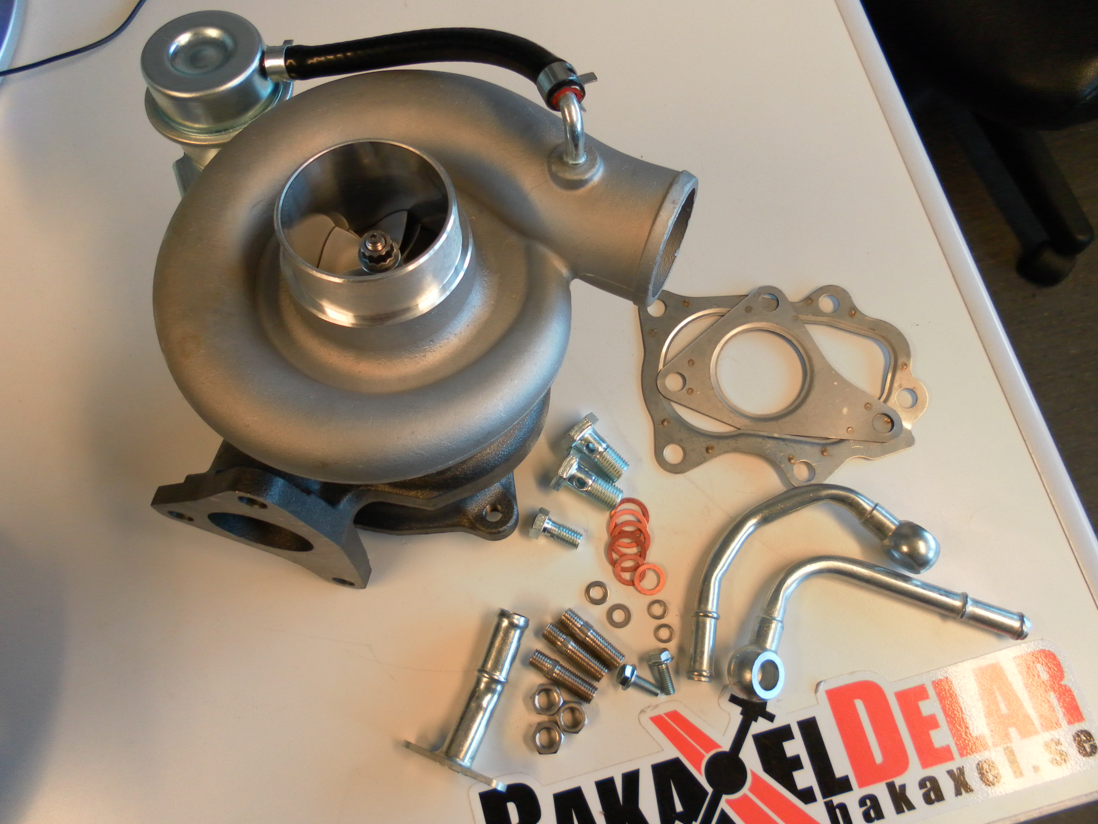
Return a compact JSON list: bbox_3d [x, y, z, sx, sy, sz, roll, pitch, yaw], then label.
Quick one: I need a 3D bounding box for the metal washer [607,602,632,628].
[{"bbox_3d":[0.035,0.101,0.442,0.012,0.001,0.012,0,73,1],"label":"metal washer"}]

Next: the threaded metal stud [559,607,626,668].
[{"bbox_3d":[0.021,0.111,0.434,0.035,0.010,0.010,39,77,11],"label":"threaded metal stud"}]

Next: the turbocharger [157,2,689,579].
[{"bbox_3d":[-0.071,-0.042,0.391,0.245,0.185,0.220,9,73,4],"label":"turbocharger"}]

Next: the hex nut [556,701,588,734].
[{"bbox_3d":[0.011,0.146,0.425,0.016,0.008,0.014,5,73,2],"label":"hex nut"}]

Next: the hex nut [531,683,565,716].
[{"bbox_3d":[-0.001,0.138,0.427,0.016,0.008,0.014,5,73,2],"label":"hex nut"}]

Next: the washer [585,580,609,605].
[{"bbox_3d":[0.024,0.090,0.445,0.012,0.002,0.012,0,73,1],"label":"washer"}]

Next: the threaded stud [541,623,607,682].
[{"bbox_3d":[0.013,0.117,0.432,0.035,0.010,0.010,36,77,11],"label":"threaded stud"}]

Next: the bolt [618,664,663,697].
[{"bbox_3d":[0.043,0.131,0.428,0.021,0.013,0.013,29,75,-1],"label":"bolt"}]

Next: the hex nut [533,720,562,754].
[{"bbox_3d":[0.000,0.155,0.422,0.016,0.008,0.014,-4,73,0],"label":"hex nut"}]

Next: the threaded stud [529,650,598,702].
[{"bbox_3d":[0.007,0.128,0.429,0.035,0.010,0.010,31,76,10],"label":"threaded stud"}]

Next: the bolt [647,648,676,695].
[{"bbox_3d":[0.056,0.126,0.429,0.013,0.013,0.021,-15,84,-4],"label":"bolt"}]

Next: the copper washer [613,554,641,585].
[{"bbox_3d":[0.041,0.080,0.447,0.016,0.001,0.016,0,73,1],"label":"copper washer"}]

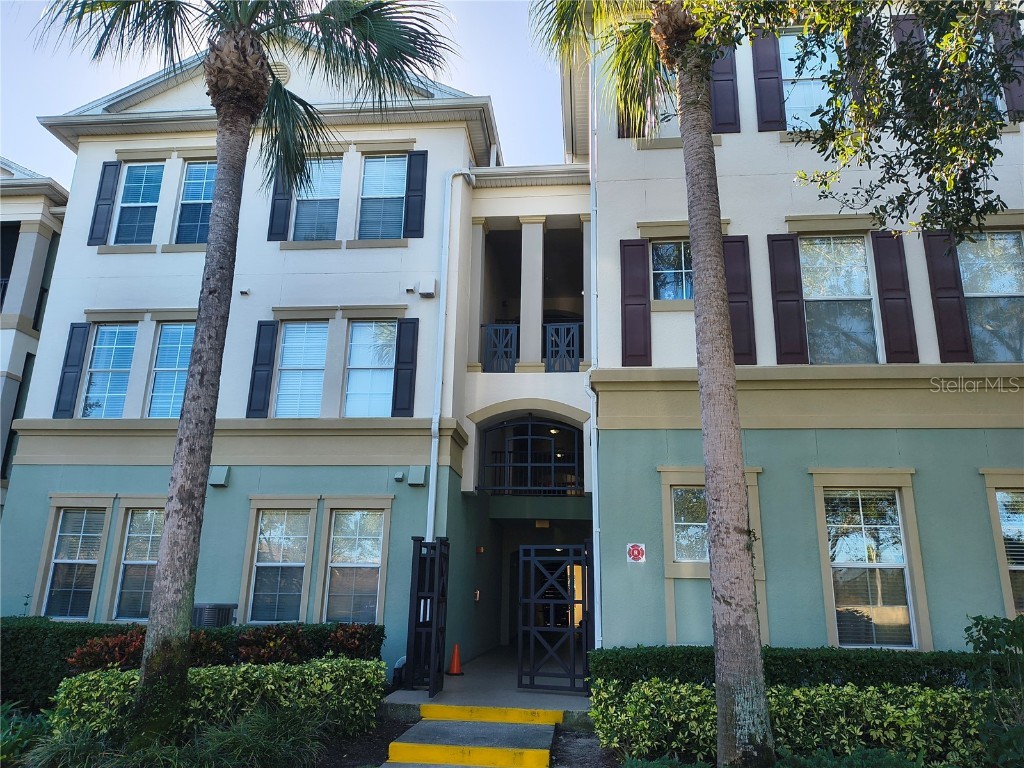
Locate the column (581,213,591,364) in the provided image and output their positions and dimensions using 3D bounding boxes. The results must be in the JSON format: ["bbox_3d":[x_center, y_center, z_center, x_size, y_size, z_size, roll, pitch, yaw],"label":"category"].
[{"bbox_3d":[1.519,-1.825,14.717,0.278,3.233,0.380,0,-16,5],"label":"column"}]

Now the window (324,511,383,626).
[{"bbox_3d":[-2.498,2.886,11.762,0.843,1.754,0.100,0,-16,5],"label":"window"}]

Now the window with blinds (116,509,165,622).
[{"bbox_3d":[-5.898,2.924,12.021,0.860,1.759,0.100,0,-16,5],"label":"window with blinds"}]

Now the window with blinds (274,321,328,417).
[{"bbox_3d":[-3.612,-0.268,12.759,0.838,1.737,0.100,0,-16,5],"label":"window with blinds"}]

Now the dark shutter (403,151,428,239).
[{"bbox_3d":[-1.791,-3.560,13.807,0.365,1.819,0.050,0,-16,5],"label":"dark shutter"}]

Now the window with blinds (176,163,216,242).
[{"bbox_3d":[-5.738,-3.372,13.805,0.860,1.736,0.100,0,-16,5],"label":"window with blinds"}]

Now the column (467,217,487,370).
[{"bbox_3d":[-0.647,-1.670,14.378,0.270,3.189,0.520,0,-16,5],"label":"column"}]

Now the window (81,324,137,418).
[{"bbox_3d":[-7.090,-0.250,13.047,0.829,1.769,0.100,0,-16,5],"label":"window"}]

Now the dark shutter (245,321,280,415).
[{"bbox_3d":[-4.431,-0.272,13.121,0.374,1.798,0.050,0,-16,5],"label":"dark shutter"}]

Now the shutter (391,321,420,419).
[{"bbox_3d":[-1.782,-0.278,12.457,0.363,1.734,0.050,0,-16,5],"label":"shutter"}]

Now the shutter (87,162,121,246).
[{"bbox_3d":[-7.616,-3.377,13.864,0.362,1.752,0.050,0,-16,5],"label":"shutter"}]

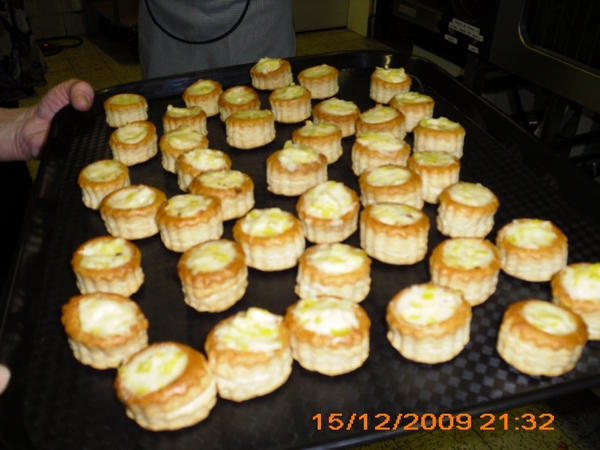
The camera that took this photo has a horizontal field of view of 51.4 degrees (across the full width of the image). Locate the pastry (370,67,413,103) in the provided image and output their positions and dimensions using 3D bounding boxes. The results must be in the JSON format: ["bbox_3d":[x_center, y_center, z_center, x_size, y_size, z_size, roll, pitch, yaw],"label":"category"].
[{"bbox_3d":[0.105,-0.161,0.722,0.048,0.028,0.048,2,31,8],"label":"pastry"}]

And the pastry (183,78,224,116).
[{"bbox_3d":[-0.111,-0.144,0.713,0.044,0.025,0.044,-5,31,0],"label":"pastry"}]

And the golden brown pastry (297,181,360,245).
[{"bbox_3d":[0.021,-0.009,0.446,0.045,0.025,0.045,-3,32,2],"label":"golden brown pastry"}]

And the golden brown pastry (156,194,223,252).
[{"bbox_3d":[-0.075,-0.002,0.431,0.044,0.023,0.044,-3,31,0],"label":"golden brown pastry"}]

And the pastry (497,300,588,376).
[{"bbox_3d":[0.124,0.057,0.322,0.042,0.020,0.042,-3,31,0],"label":"pastry"}]

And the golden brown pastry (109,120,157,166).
[{"bbox_3d":[-0.145,-0.071,0.549,0.040,0.024,0.040,-3,31,0],"label":"golden brown pastry"}]

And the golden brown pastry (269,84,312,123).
[{"bbox_3d":[-0.009,-0.119,0.617,0.042,0.024,0.042,-3,31,0],"label":"golden brown pastry"}]

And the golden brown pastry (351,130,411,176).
[{"bbox_3d":[0.068,-0.060,0.525,0.047,0.021,0.047,-3,32,2],"label":"golden brown pastry"}]

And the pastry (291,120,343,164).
[{"bbox_3d":[0.017,-0.079,0.593,0.047,0.026,0.047,-1,31,2],"label":"pastry"}]

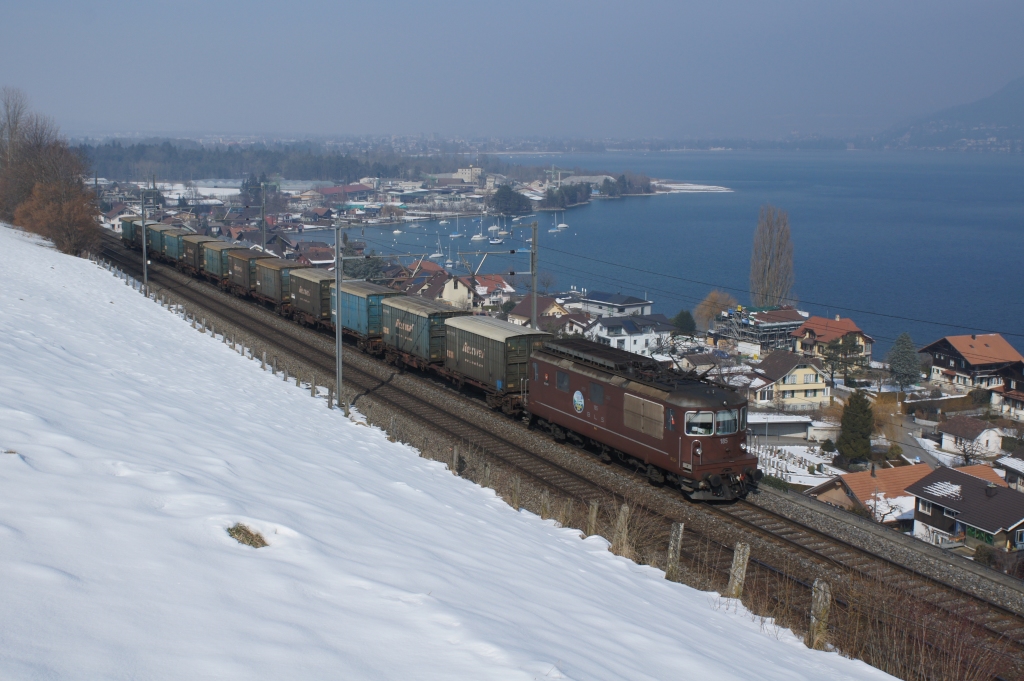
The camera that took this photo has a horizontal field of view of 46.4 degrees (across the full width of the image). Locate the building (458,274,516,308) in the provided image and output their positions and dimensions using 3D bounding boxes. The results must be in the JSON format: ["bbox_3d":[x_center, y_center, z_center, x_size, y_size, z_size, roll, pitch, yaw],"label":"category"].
[{"bbox_3d":[-7.840,-15.954,367.000,14.500,8.800,11.500,-4,10,-22],"label":"building"}]

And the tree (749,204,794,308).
[{"bbox_3d":[65.000,-16.512,299.000,11.000,34.300,10.000,2,10,12],"label":"tree"}]

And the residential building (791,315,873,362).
[{"bbox_3d":[72.843,0.178,270.083,13.600,10.656,12.700,-5,11,-29],"label":"residential building"}]

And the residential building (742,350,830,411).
[{"bbox_3d":[47.313,6.625,205.000,12.800,9.000,11.000,-2,10,-9],"label":"residential building"}]

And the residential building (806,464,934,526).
[{"bbox_3d":[38.953,16.696,125.500,12.000,6.600,11.500,-4,11,-25],"label":"residential building"}]

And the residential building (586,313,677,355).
[{"bbox_3d":[27.135,-1.240,268.961,18.500,8.428,10.700,-4,11,-24],"label":"residential building"}]

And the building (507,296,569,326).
[{"bbox_3d":[6.808,-7.136,308.288,10.600,8.004,11.600,-7,12,-35],"label":"building"}]

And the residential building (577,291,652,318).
[{"bbox_3d":[28.400,-9.632,334.000,17.000,8.000,11.500,-7,12,-37],"label":"residential building"}]

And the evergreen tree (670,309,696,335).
[{"bbox_3d":[44.441,-4.831,307.885,6.718,6.394,6.382,0,10,0],"label":"evergreen tree"}]

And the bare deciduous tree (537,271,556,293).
[{"bbox_3d":[11.301,-19.123,391.000,6.500,8.000,6.500,0,10,0],"label":"bare deciduous tree"}]

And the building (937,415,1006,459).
[{"bbox_3d":[65.681,13.459,170.561,6.700,4.602,6.200,-6,11,-32],"label":"building"}]

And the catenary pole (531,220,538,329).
[{"bbox_3d":[1.255,-1.972,67.206,0.320,9.433,0.320,-5,11,-27],"label":"catenary pole"}]

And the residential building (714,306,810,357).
[{"bbox_3d":[59.538,-2.890,286.000,14.500,9.800,16.000,-5,11,-28],"label":"residential building"}]

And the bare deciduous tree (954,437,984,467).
[{"bbox_3d":[61.441,14.863,160.154,4.168,3.942,3.959,0,10,0],"label":"bare deciduous tree"}]

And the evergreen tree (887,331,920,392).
[{"bbox_3d":[75.434,3.996,230.000,6.400,11.000,6.400,3,10,18],"label":"evergreen tree"}]

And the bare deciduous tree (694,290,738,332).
[{"bbox_3d":[54.720,-7.856,318.499,11.238,10.782,10.676,0,10,0],"label":"bare deciduous tree"}]

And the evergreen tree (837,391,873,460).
[{"bbox_3d":[45.621,11.202,159.000,4.700,9.200,4.700,3,10,16],"label":"evergreen tree"}]

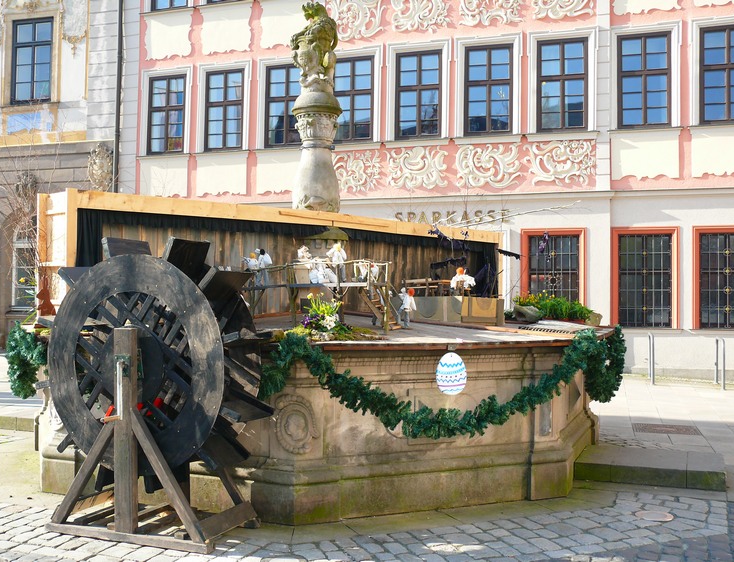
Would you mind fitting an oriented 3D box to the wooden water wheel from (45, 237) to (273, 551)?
[{"bbox_3d":[-1.518,0.701,5.732,1.740,2.020,0.730,0,-2,23],"label":"wooden water wheel"}]

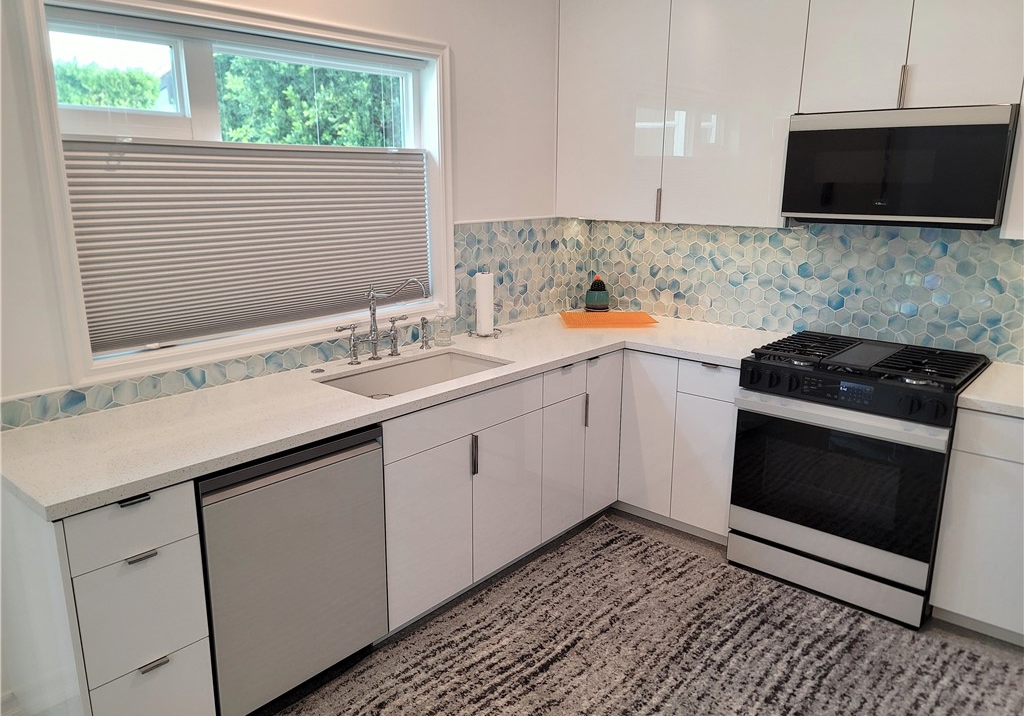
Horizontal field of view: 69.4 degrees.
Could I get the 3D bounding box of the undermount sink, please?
[{"bbox_3d":[-0.357,0.166,2.866,0.400,0.220,0.720,12,18,39],"label":"undermount sink"}]

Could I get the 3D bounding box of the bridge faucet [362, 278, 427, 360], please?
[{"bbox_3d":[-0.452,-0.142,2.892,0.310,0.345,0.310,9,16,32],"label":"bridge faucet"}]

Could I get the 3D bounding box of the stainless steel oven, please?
[{"bbox_3d":[1.420,0.451,3.090,0.760,0.940,0.670,12,18,39],"label":"stainless steel oven"}]

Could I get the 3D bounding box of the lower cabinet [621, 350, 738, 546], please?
[{"bbox_3d":[0.938,0.350,3.562,0.600,0.810,0.600,12,18,39],"label":"lower cabinet"}]

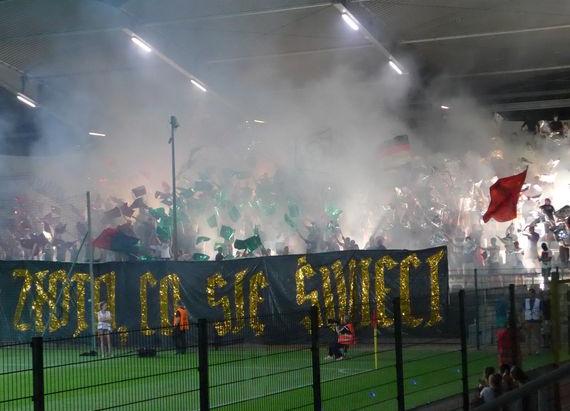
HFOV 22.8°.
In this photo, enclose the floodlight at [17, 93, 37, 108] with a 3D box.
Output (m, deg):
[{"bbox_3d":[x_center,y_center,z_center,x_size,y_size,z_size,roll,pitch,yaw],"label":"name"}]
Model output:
[{"bbox_3d":[-13.028,-5.246,71.270,0.200,0.150,1.500,-3,-17,26],"label":"floodlight"}]

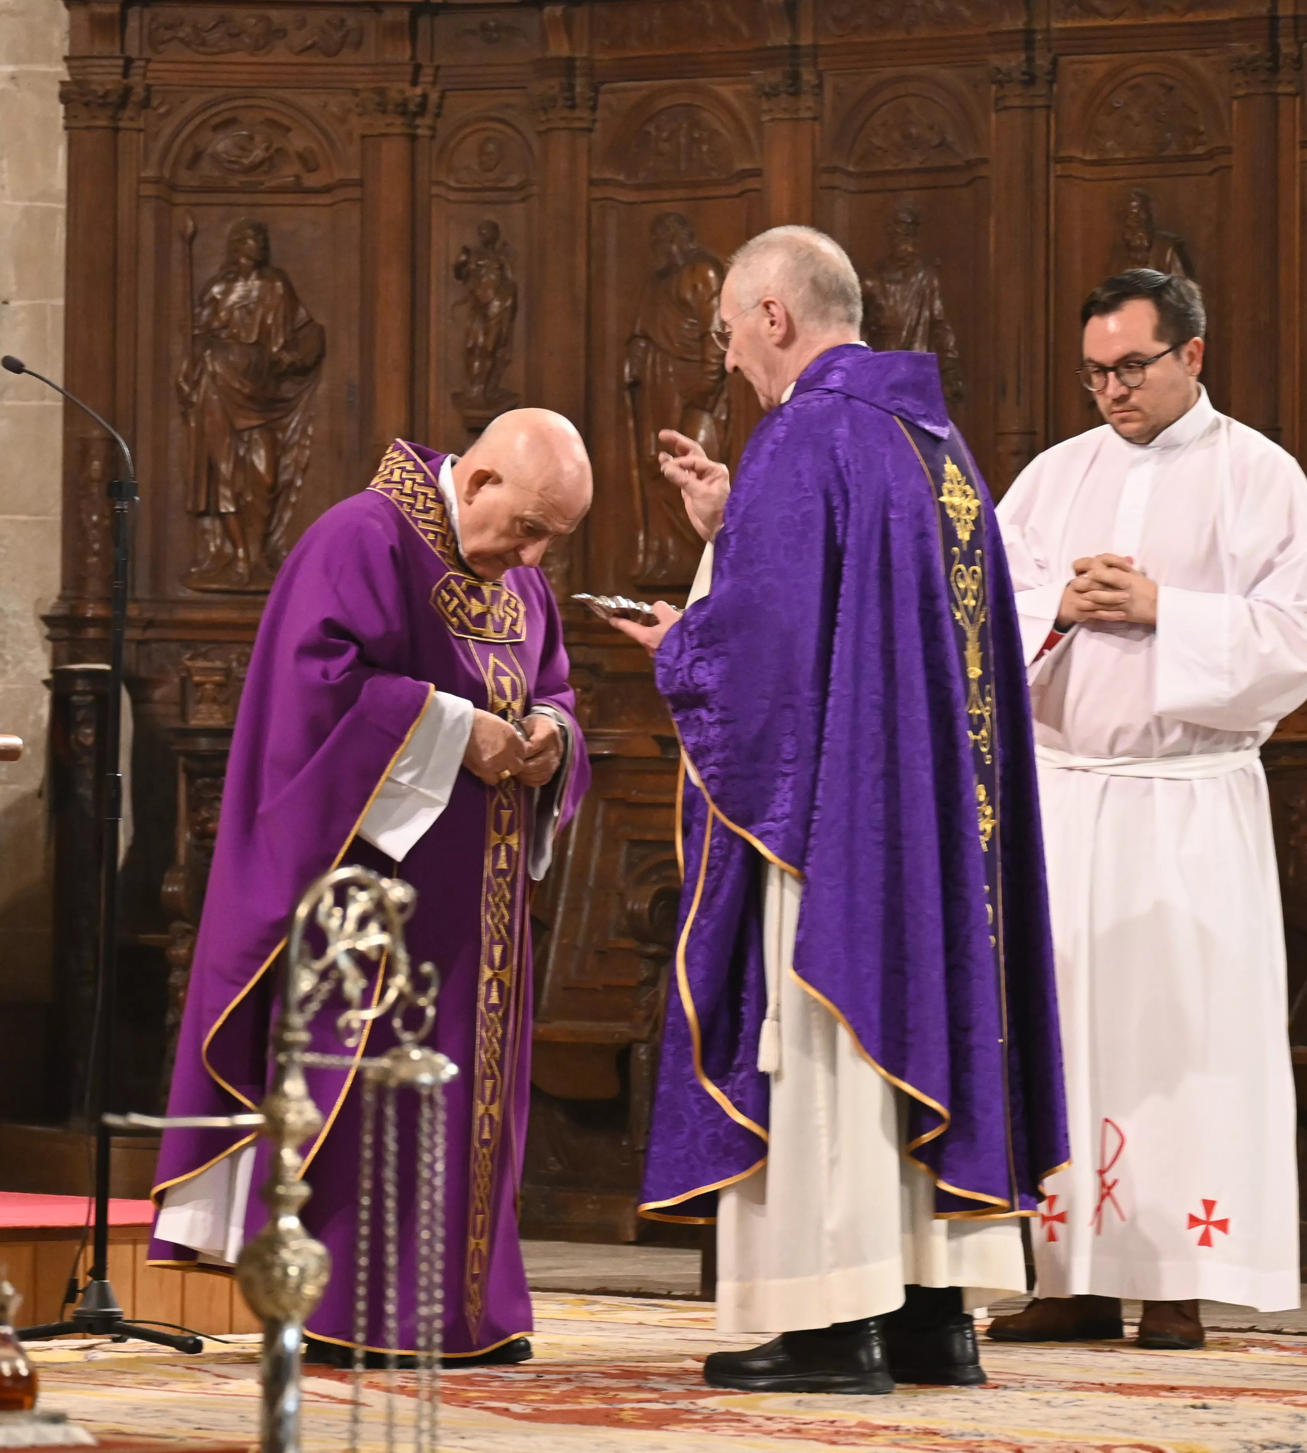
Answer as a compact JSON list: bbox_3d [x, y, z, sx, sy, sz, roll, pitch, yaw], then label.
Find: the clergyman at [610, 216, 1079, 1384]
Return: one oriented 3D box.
[{"bbox_3d":[0.280,0.124,13.750,0.630,1.750,0.600,0,0,25],"label":"clergyman"}]

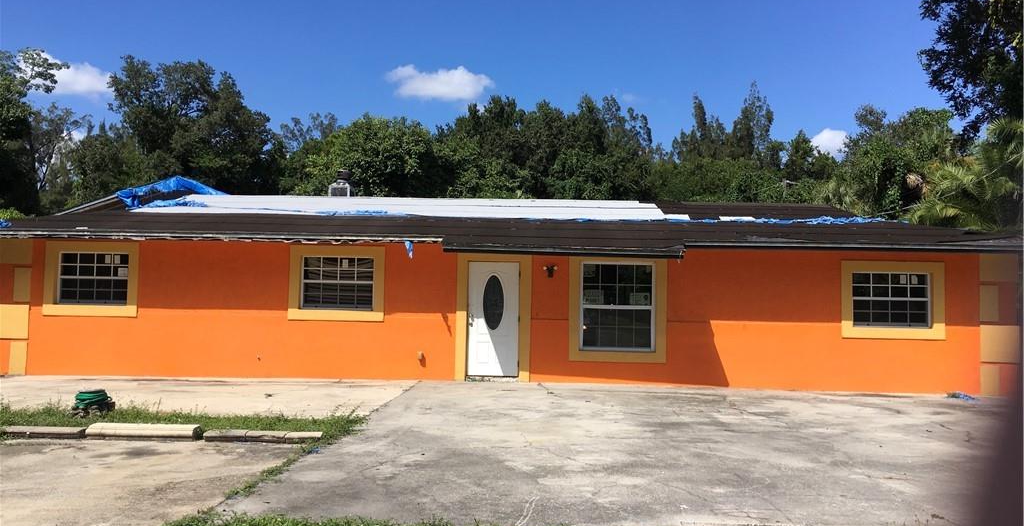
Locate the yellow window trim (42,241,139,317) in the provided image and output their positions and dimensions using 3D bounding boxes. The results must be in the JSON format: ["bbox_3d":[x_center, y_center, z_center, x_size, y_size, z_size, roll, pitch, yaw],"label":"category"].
[{"bbox_3d":[-7.652,0.297,15.631,1.740,1.344,0.100,1,-3,3],"label":"yellow window trim"}]

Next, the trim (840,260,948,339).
[{"bbox_3d":[6.633,0.654,14.925,1.760,1.341,0.100,1,-3,3],"label":"trim"}]

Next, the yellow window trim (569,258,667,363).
[{"bbox_3d":[1.874,0.801,15.147,1.710,1.885,0.100,1,-3,3],"label":"yellow window trim"}]

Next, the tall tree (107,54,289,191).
[{"bbox_3d":[-15.075,-3.378,40.992,8.400,13.053,7.980,1,-3,3],"label":"tall tree"}]

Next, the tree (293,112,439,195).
[{"bbox_3d":[-6.185,-1.636,36.467,6.200,9.444,5.890,1,-3,3],"label":"tree"}]

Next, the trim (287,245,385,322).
[{"bbox_3d":[-3.135,0.372,15.410,1.729,1.338,0.100,1,-3,3],"label":"trim"}]

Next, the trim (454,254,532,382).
[{"bbox_3d":[-0.322,0.961,15.245,1.327,2.296,0.120,1,-3,3],"label":"trim"}]

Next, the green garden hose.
[{"bbox_3d":[-5.183,1.727,10.600,0.480,0.310,0.430,1,-3,3],"label":"green garden hose"}]

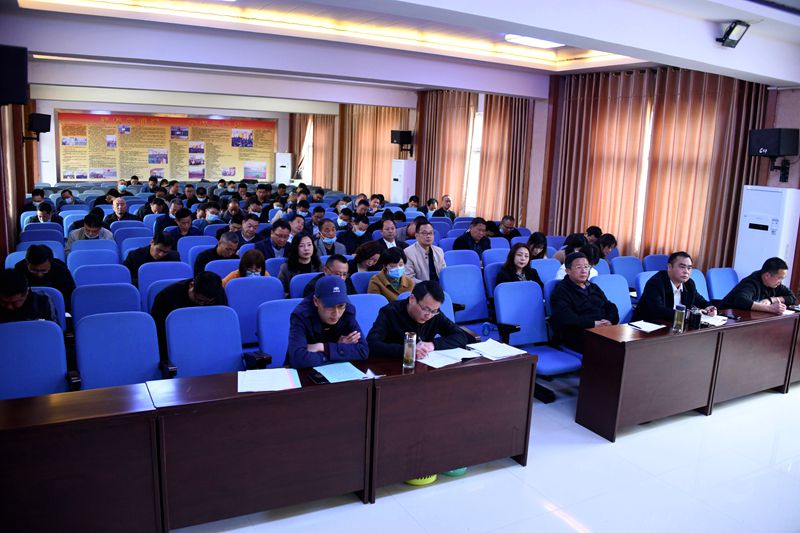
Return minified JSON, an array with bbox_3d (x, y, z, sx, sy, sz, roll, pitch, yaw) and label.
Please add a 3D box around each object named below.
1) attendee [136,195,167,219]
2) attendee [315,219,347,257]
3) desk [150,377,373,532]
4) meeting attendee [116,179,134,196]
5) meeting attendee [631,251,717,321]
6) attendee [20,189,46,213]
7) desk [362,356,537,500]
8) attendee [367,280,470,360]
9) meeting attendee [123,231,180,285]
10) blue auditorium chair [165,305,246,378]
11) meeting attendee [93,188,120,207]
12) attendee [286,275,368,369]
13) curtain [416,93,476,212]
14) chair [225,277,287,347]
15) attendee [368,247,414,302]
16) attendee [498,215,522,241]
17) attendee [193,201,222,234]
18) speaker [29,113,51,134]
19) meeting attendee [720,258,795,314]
[{"bbox_3d":[-4.028,-0.500,10.240,0.540,1.250,0.750,-3,11,-28],"label":"attendee"},{"bbox_3d":[-0.700,0.151,6.994,0.520,1.300,0.780,-3,11,-27],"label":"attendee"},{"bbox_3d":[-0.755,0.995,3.471,1.176,0.775,0.395,-3,11,-28],"label":"desk"},{"bbox_3d":[-6.458,-1.324,14.500,0.520,1.300,0.780,-3,11,-27],"label":"meeting attendee"},{"bbox_3d":[2.708,0.513,6.168,0.620,1.320,0.800,-2,9,-29],"label":"meeting attendee"},{"bbox_3d":[-6.672,-0.819,11.454,0.540,1.250,0.750,-3,11,-28],"label":"attendee"},{"bbox_3d":[0.264,0.954,3.995,1.170,0.775,0.402,-3,11,-27],"label":"desk"},{"bbox_3d":[0.101,0.663,4.423,0.680,1.190,0.820,-3,11,-27],"label":"attendee"},{"bbox_3d":[-2.533,0.269,6.382,0.580,1.250,0.780,-2,9,-29],"label":"meeting attendee"},{"bbox_3d":[-1.195,0.791,3.990,0.560,0.980,0.720,-3,11,-27],"label":"blue auditorium chair"},{"bbox_3d":[-5.677,-0.813,12.160,0.520,1.200,0.780,-3,11,-27],"label":"meeting attendee"},{"bbox_3d":[-0.492,0.674,3.940,0.560,1.312,0.760,-3,11,-28],"label":"attendee"},{"bbox_3d":[0.911,-2.016,13.416,0.220,3.440,2.100,-3,11,-28],"label":"curtain"},{"bbox_3d":[-1.105,0.614,5.081,0.560,0.980,0.720,-3,11,-27],"label":"chair"},{"bbox_3d":[-0.029,0.472,5.318,0.520,1.230,0.800,-3,11,-28],"label":"attendee"},{"bbox_3d":[1.577,-0.140,9.416,0.520,1.220,0.780,-3,11,-27],"label":"attendee"},{"bbox_3d":[-2.757,-0.265,9.172,0.520,1.270,0.780,-3,11,-27],"label":"attendee"},{"bbox_3d":[-6.102,-2.430,10.546,0.320,0.300,0.360,-2,10,-22],"label":"speaker"},{"bbox_3d":[3.394,0.493,5.995,0.700,1.230,0.800,-3,11,-28],"label":"meeting attendee"}]

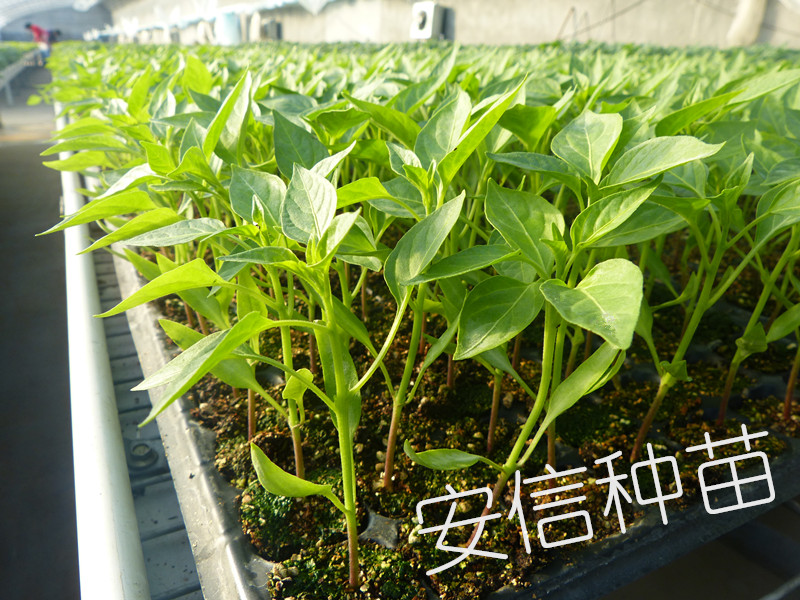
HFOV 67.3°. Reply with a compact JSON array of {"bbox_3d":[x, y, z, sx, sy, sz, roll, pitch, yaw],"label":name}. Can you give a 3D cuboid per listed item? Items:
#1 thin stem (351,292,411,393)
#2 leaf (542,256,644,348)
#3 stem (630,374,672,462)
[{"bbox_3d":[-0.005,0.011,0.150,0.003,0.028,0.002,31,0,0],"label":"thin stem"},{"bbox_3d":[0.051,0.001,0.158,0.025,0.007,0.028,-22,40,-3],"label":"leaf"},{"bbox_3d":[0.104,0.050,0.249,0.005,0.042,0.004,22,25,25],"label":"stem"}]

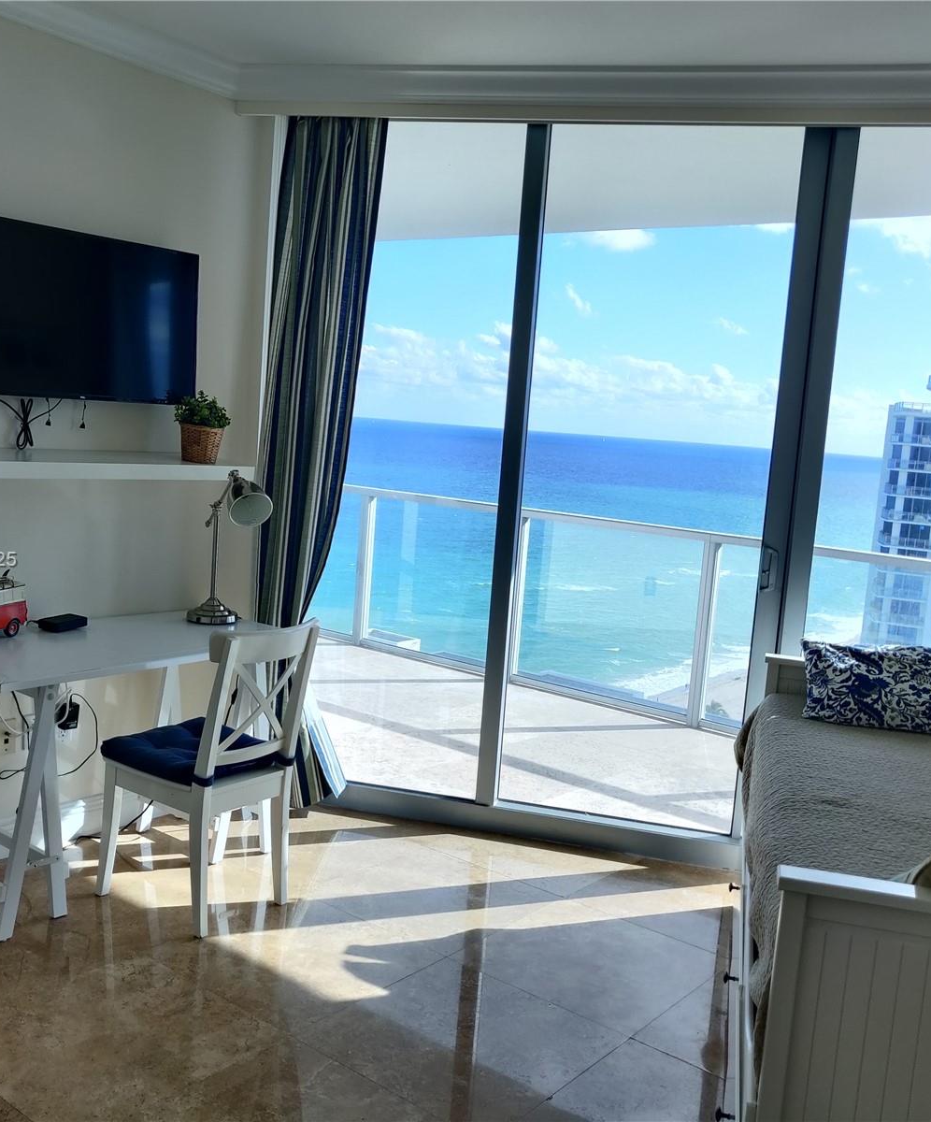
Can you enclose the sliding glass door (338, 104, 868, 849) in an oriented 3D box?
[{"bbox_3d":[0.363,-0.245,3.971,1.800,2.620,0.120,6,7,11],"label":"sliding glass door"}]

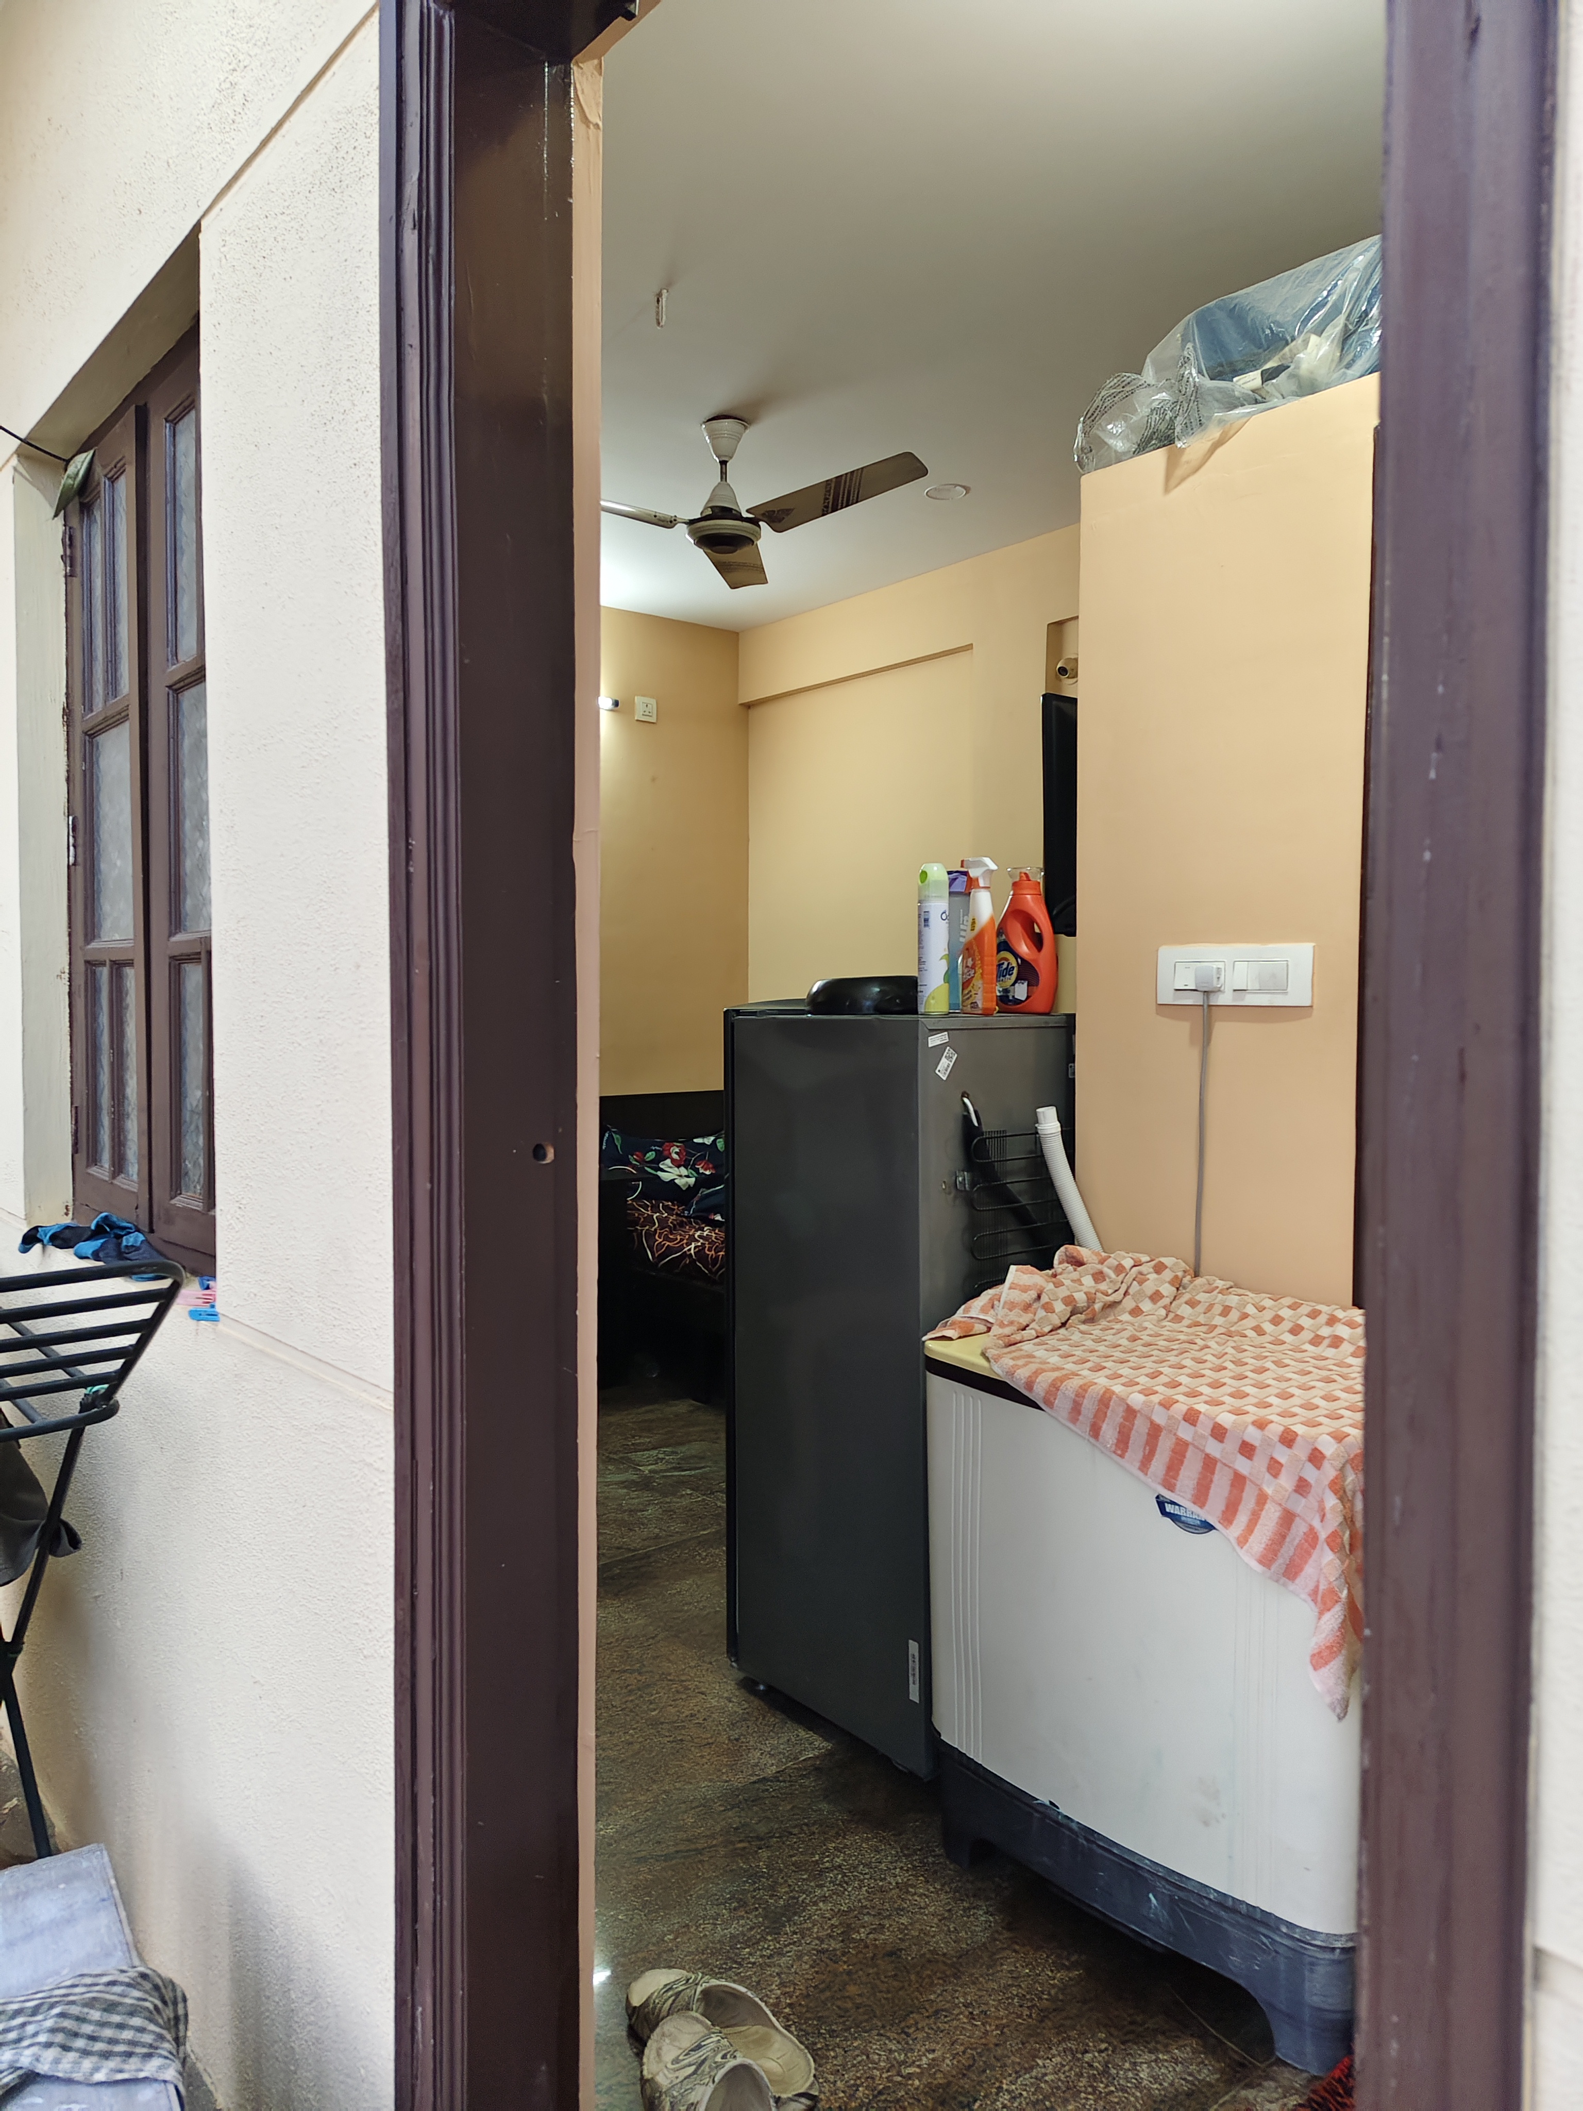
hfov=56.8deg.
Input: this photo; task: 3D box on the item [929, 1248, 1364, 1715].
[{"bbox_3d":[0.558,0.525,1.973,0.390,0.415,0.742,-1,2,-40],"label":"item"}]

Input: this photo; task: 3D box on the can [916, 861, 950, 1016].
[{"bbox_3d":[0.231,-0.188,2.374,0.052,0.248,0.052,0,2,0],"label":"can"}]

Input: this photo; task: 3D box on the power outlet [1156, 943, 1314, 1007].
[{"bbox_3d":[0.656,-0.120,2.200,0.022,0.090,0.267,-1,2,-40],"label":"power outlet"}]

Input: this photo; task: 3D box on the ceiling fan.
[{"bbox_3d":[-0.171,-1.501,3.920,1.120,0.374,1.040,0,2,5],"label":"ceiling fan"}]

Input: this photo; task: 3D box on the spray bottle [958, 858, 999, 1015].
[{"bbox_3d":[0.311,-0.196,2.424,0.048,0.262,0.083,-1,2,-35],"label":"spray bottle"}]

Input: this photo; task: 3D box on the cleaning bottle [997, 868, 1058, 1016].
[{"bbox_3d":[0.408,-0.192,2.537,0.108,0.248,0.068,1,2,28],"label":"cleaning bottle"}]

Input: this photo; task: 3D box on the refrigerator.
[{"bbox_3d":[0.266,0.541,2.665,0.540,1.230,0.564,-1,2,-38],"label":"refrigerator"}]

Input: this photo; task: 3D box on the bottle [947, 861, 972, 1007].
[{"bbox_3d":[0.285,-0.189,2.480,0.055,0.245,0.055,0,2,0],"label":"bottle"}]

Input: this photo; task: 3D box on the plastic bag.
[{"bbox_3d":[0.765,-1.081,2.341,0.380,0.260,0.660,-1,2,-40],"label":"plastic bag"}]

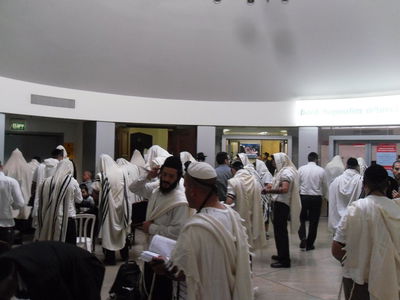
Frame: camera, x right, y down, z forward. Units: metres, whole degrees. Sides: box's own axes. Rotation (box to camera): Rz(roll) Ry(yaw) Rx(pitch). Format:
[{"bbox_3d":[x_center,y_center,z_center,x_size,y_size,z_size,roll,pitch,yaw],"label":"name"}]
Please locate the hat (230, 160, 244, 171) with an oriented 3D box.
[{"bbox_3d":[0.501,0.195,5.400,0.180,0.110,0.200,1,-14,-30],"label":"hat"}]

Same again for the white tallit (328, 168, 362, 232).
[{"bbox_3d":[2.174,0.759,6.003,0.540,0.970,0.380,0,0,9],"label":"white tallit"}]

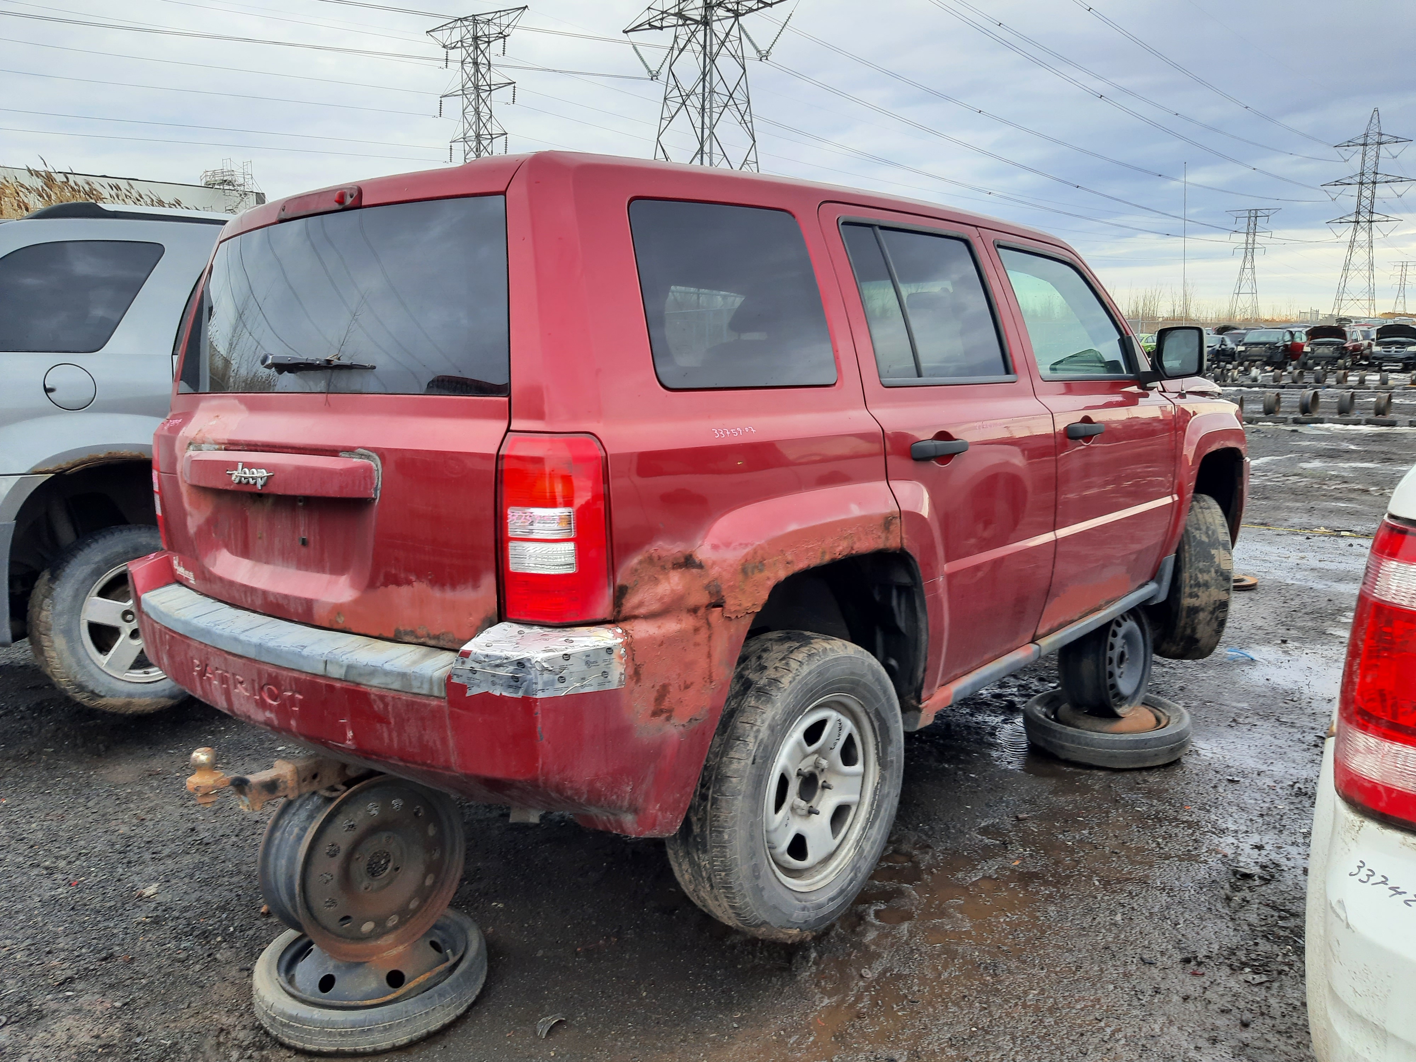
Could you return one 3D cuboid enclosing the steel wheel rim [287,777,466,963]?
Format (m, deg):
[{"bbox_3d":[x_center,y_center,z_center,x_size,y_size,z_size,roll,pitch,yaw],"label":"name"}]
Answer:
[{"bbox_3d":[-0.789,0.752,2.447,0.189,0.410,0.410,-1,7,43],"label":"steel wheel rim"}]

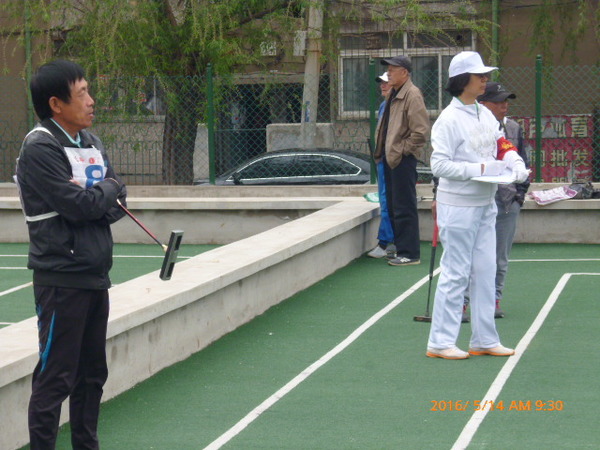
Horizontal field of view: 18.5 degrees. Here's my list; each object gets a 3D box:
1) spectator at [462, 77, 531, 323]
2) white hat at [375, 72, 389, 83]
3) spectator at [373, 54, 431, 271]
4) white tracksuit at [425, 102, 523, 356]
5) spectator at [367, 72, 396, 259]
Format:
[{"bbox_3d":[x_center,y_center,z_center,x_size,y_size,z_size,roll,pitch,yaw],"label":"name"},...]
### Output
[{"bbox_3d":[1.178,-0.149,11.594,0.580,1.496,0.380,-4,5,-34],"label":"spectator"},{"bbox_3d":[0.776,-1.270,15.844,0.265,0.116,0.180,-3,5,-22],"label":"white hat"},{"bbox_3d":[0.848,-0.548,15.356,0.380,1.714,0.500,-3,5,-25],"label":"spectator"},{"bbox_3d":[0.953,-0.005,10.067,0.440,1.396,0.480,1,5,24],"label":"white tracksuit"},{"bbox_3d":[0.766,-0.529,15.905,0.360,1.594,0.470,-3,5,-25],"label":"spectator"}]

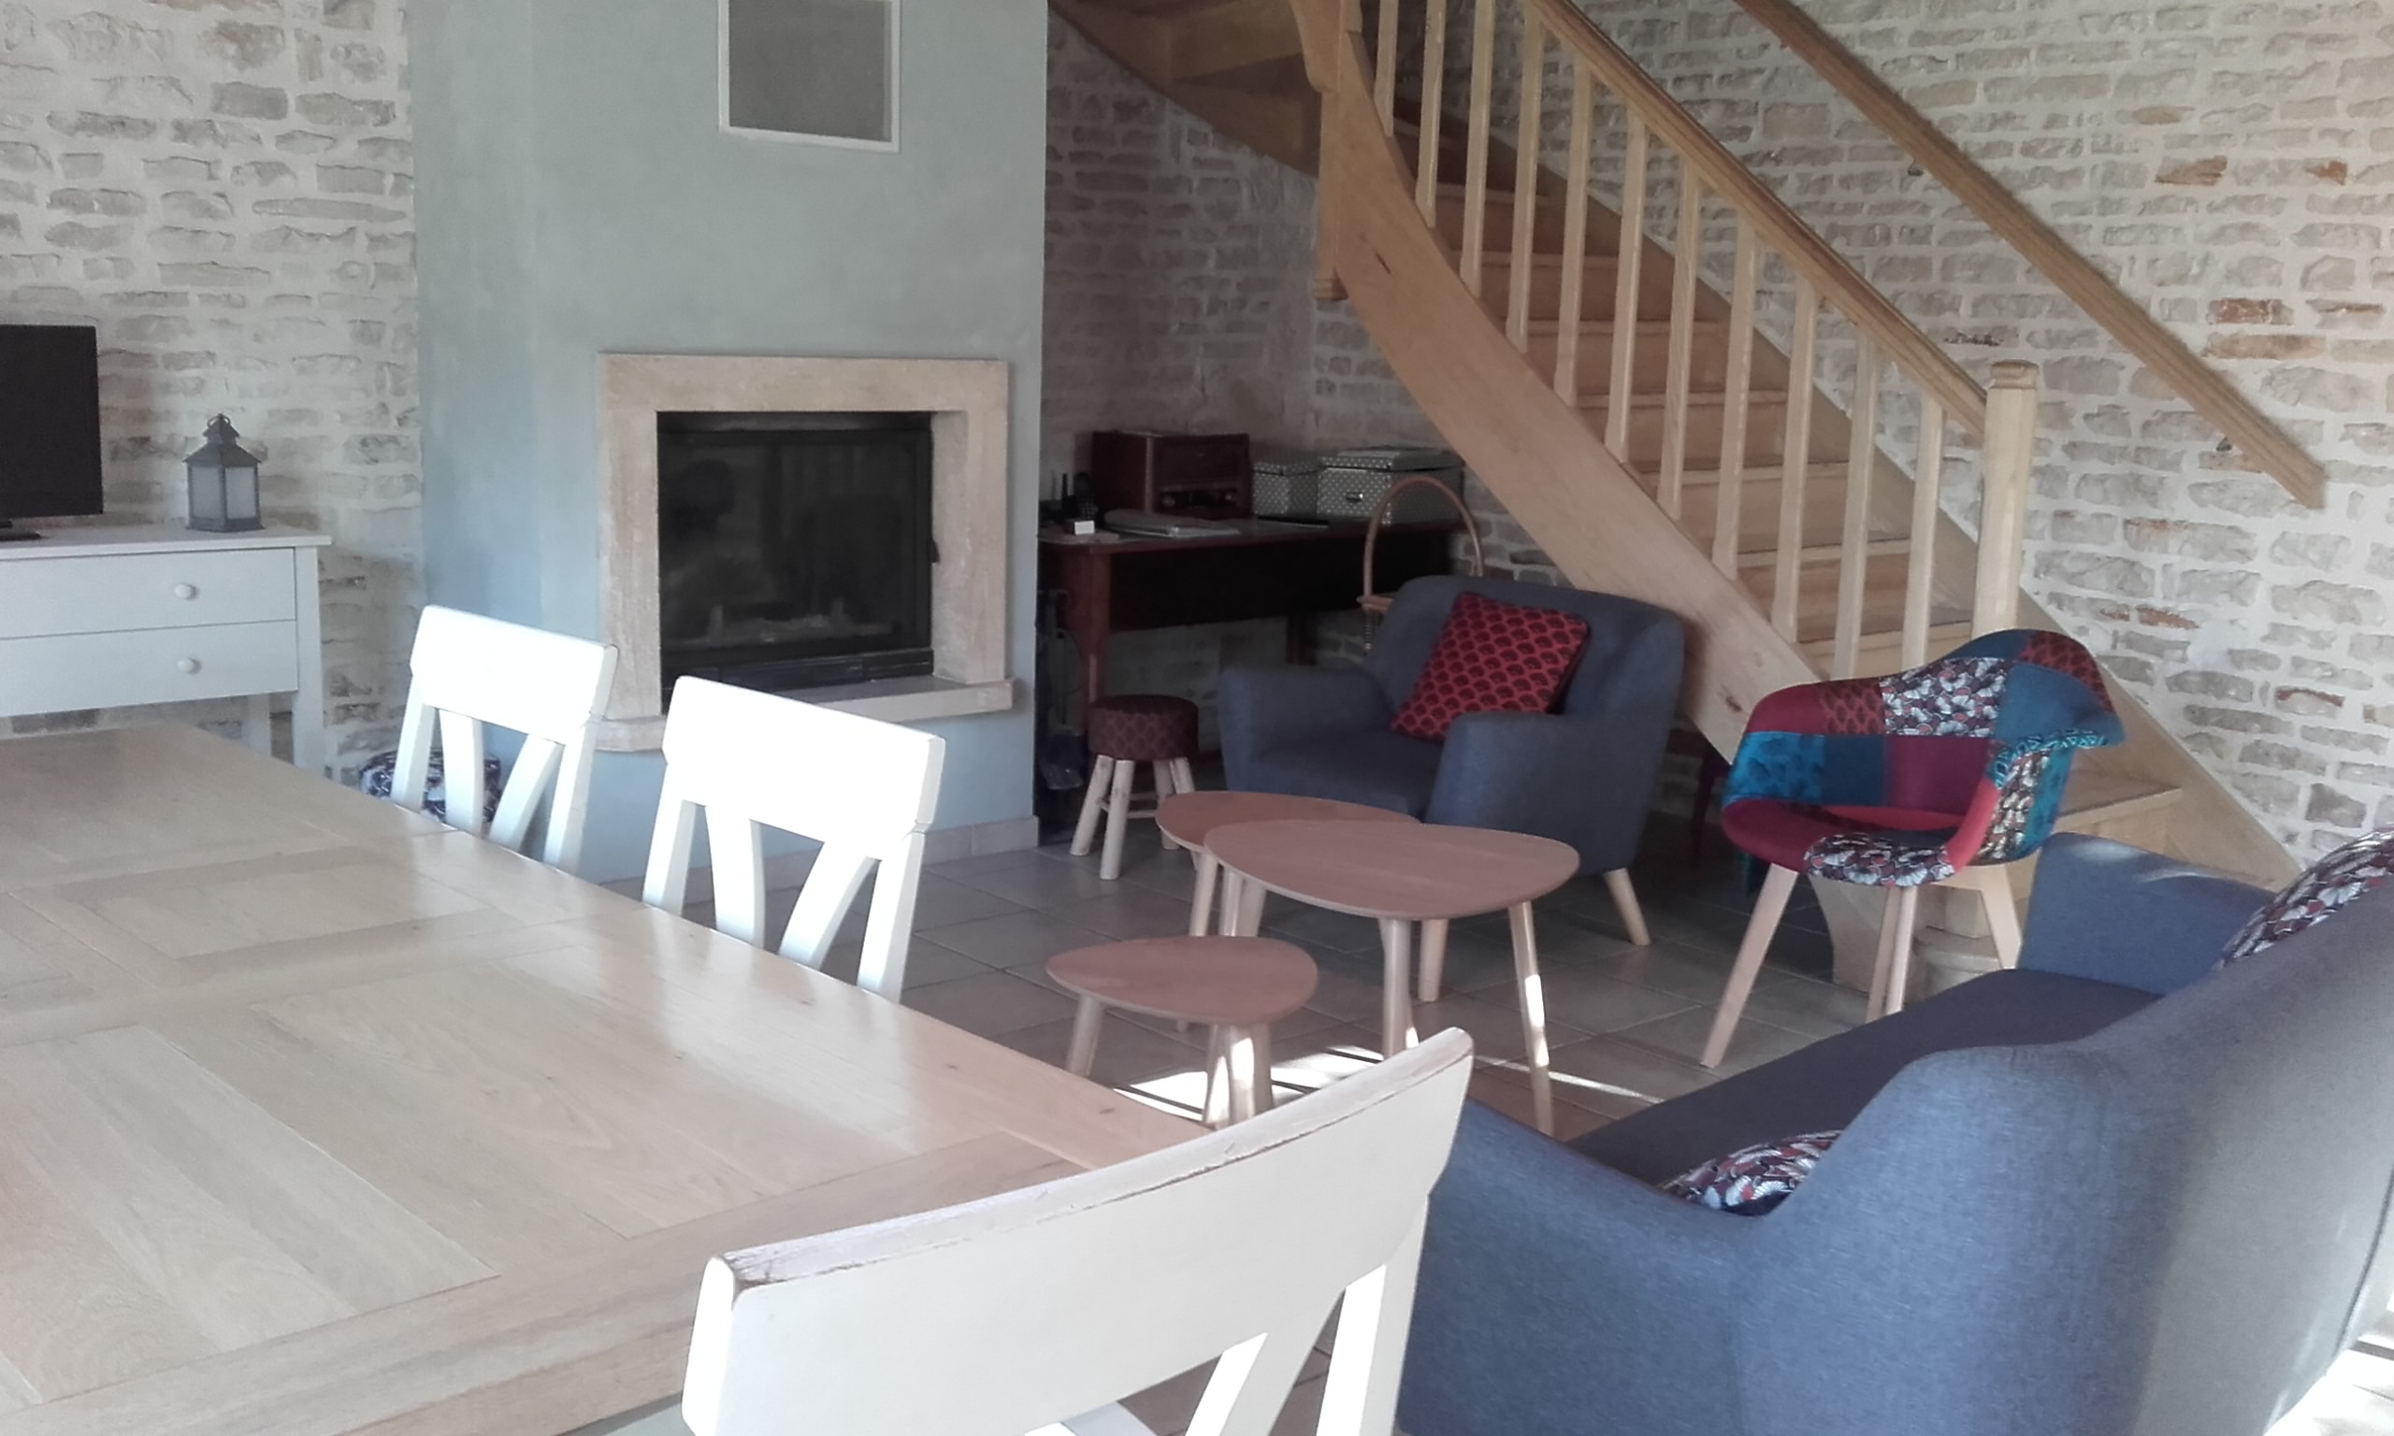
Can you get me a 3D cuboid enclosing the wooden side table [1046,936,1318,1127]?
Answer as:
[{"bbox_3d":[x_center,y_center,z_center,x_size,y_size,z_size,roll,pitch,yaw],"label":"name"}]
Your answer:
[{"bbox_3d":[-0.021,0.550,2.893,0.400,0.385,0.400,7,11,29],"label":"wooden side table"}]

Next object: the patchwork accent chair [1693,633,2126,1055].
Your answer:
[{"bbox_3d":[1.247,0.256,3.563,0.600,0.810,0.610,-7,13,-41],"label":"patchwork accent chair"}]

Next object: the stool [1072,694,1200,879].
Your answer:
[{"bbox_3d":[-0.137,0.167,5.054,0.300,0.410,0.300,2,10,0],"label":"stool"}]

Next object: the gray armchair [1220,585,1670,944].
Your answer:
[{"bbox_3d":[0.566,0.116,4.426,0.760,0.770,0.760,-7,13,-42],"label":"gray armchair"}]

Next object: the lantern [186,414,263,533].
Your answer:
[{"bbox_3d":[-1.972,-0.501,4.040,0.115,0.235,0.115,5,10,19],"label":"lantern"}]

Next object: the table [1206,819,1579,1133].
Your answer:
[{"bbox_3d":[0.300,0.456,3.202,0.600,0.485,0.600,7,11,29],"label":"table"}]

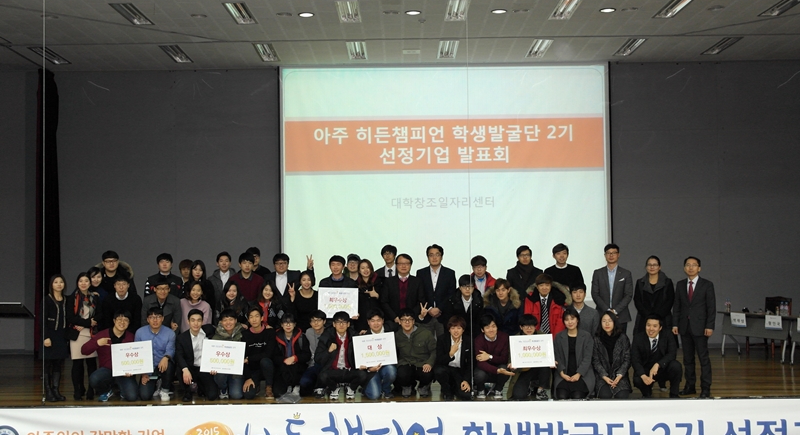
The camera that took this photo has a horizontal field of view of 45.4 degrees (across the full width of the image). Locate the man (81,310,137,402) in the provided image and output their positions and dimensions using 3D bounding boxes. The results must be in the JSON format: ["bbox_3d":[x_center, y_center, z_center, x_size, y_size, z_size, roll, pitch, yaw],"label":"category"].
[{"bbox_3d":[-3.655,1.734,12.028,0.620,1.099,0.680,-1,-1,-7],"label":"man"}]

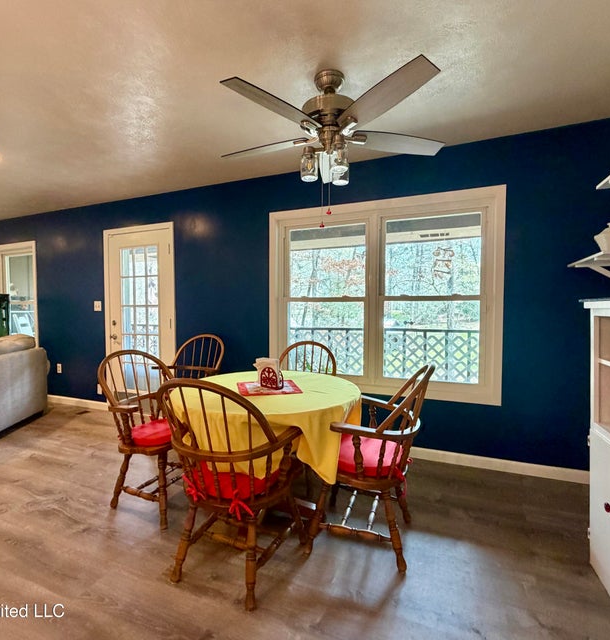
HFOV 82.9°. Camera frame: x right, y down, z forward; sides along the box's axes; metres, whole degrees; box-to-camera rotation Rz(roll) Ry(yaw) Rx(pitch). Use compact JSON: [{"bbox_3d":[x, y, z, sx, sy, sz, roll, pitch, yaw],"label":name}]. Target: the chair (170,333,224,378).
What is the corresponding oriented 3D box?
[{"bbox_3d":[-1.077,0.632,3.195,0.580,0.930,0.580,1,2,23],"label":"chair"}]

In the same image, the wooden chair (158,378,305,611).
[{"bbox_3d":[-0.334,0.680,1.581,0.570,0.925,0.610,1,2,22],"label":"wooden chair"}]

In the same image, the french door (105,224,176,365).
[{"bbox_3d":[-1.855,0.023,3.873,1.045,2.116,0.080,1,2,22],"label":"french door"}]

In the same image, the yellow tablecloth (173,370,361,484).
[{"bbox_3d":[-0.210,0.570,2.007,1.080,0.370,1.080,0,2,0],"label":"yellow tablecloth"}]

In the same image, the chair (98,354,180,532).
[{"bbox_3d":[-0.923,0.660,2.183,0.590,0.930,0.580,1,2,25],"label":"chair"}]

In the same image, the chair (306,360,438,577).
[{"bbox_3d":[0.350,0.671,1.797,0.590,0.930,0.580,1,2,19],"label":"chair"}]

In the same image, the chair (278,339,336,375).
[{"bbox_3d":[-0.050,0.654,2.695,0.570,0.925,0.610,1,2,24],"label":"chair"}]

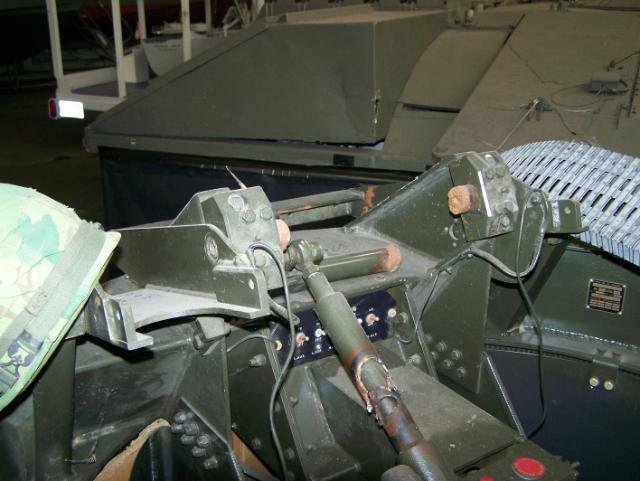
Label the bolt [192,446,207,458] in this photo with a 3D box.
[{"bbox_3d":[-0.209,0.367,1.220,0.018,0.019,0.019,-11,23,-31],"label":"bolt"}]

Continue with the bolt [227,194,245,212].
[{"bbox_3d":[-0.131,-0.057,1.090,0.025,0.025,0.012,-11,-12,-31],"label":"bolt"}]

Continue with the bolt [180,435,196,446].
[{"bbox_3d":[-0.196,0.299,1.050,0.016,0.016,0.016,-12,21,-32],"label":"bolt"}]

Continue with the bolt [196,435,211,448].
[{"bbox_3d":[-0.199,0.342,1.200,0.017,0.021,0.021,-11,23,-31],"label":"bolt"}]

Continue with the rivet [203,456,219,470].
[{"bbox_3d":[-0.156,0.317,1.000,0.016,0.017,0.017,-12,21,-32],"label":"rivet"}]

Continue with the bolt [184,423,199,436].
[{"bbox_3d":[-0.188,0.277,1.030,0.016,0.018,0.018,-12,21,-32],"label":"bolt"}]

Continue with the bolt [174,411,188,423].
[{"bbox_3d":[-0.248,0.316,1.260,0.017,0.019,0.019,-11,23,-31],"label":"bolt"}]

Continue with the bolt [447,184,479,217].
[{"bbox_3d":[0.200,-0.056,0.985,0.026,0.039,0.039,-12,21,-32],"label":"bolt"}]

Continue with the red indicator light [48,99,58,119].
[{"bbox_3d":[-2.464,-1.218,6.500,0.125,0.180,0.060,10,21,28],"label":"red indicator light"}]

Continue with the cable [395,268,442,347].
[{"bbox_3d":[0.157,0.105,1.120,0.040,0.145,0.085,-12,21,-32],"label":"cable"}]

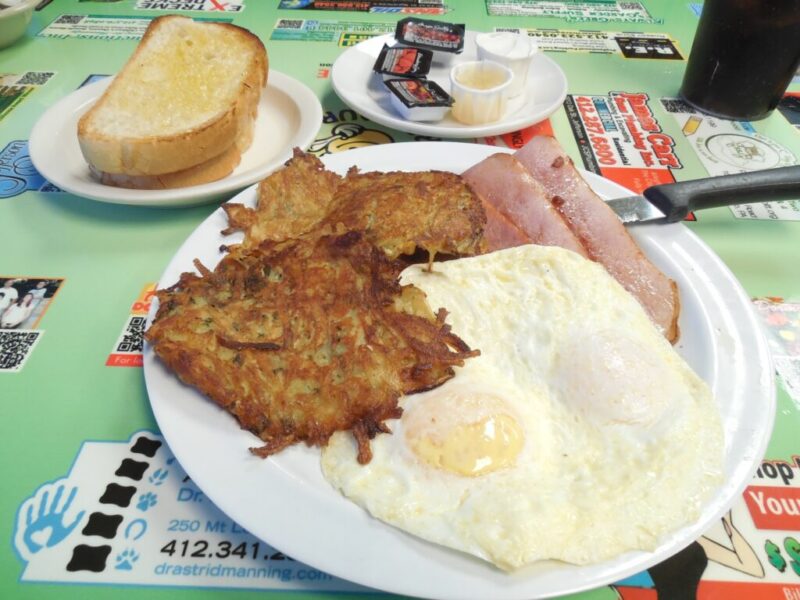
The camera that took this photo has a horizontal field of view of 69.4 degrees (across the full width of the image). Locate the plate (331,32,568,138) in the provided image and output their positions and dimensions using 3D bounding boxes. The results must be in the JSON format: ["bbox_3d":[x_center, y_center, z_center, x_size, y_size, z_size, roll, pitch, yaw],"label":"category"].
[{"bbox_3d":[0.036,-0.156,0.424,0.170,0.020,0.170,1,45,-1],"label":"plate"}]

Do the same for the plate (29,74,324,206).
[{"bbox_3d":[-0.135,-0.105,0.366,0.174,0.021,0.174,1,45,-1],"label":"plate"}]

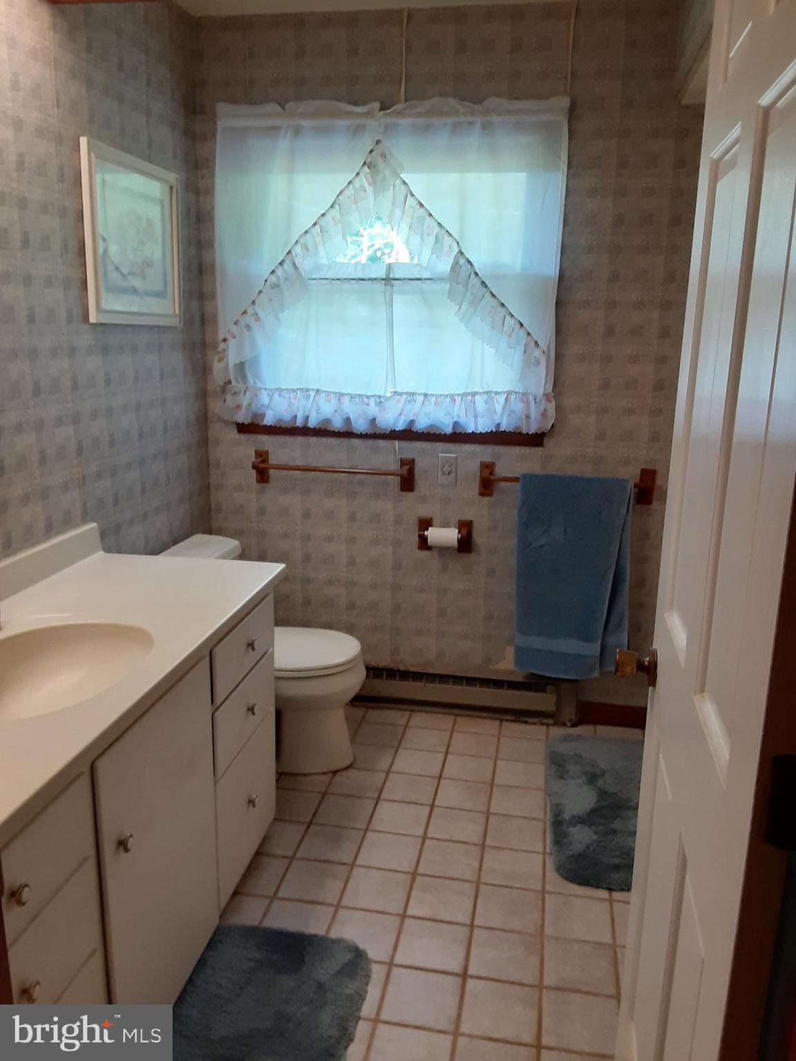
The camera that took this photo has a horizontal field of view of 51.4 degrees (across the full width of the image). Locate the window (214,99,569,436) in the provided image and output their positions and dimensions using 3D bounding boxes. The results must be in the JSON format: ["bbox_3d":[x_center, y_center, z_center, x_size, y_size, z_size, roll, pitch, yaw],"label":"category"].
[{"bbox_3d":[-0.059,-0.881,2.834,1.203,1.060,0.100,4,14,10],"label":"window"}]

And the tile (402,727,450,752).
[{"bbox_3d":[0.100,0.739,2.899,0.156,0.010,0.156,3,13,10],"label":"tile"}]

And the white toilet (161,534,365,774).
[{"bbox_3d":[-0.448,0.431,2.810,0.690,0.695,0.500,4,13,10],"label":"white toilet"}]

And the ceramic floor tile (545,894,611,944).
[{"bbox_3d":[0.452,0.978,2.086,0.162,0.010,0.162,4,13,10],"label":"ceramic floor tile"}]

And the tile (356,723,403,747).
[{"bbox_3d":[-0.066,0.752,3.023,0.162,0.010,0.162,4,13,10],"label":"tile"}]

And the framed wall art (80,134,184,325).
[{"bbox_3d":[-0.793,-0.875,2.529,0.021,0.478,0.562,3,13,10],"label":"framed wall art"}]

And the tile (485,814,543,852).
[{"bbox_3d":[0.338,0.875,2.392,0.158,0.010,0.158,3,13,10],"label":"tile"}]

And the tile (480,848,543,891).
[{"bbox_3d":[0.308,0.912,2.232,0.158,0.010,0.158,3,13,10],"label":"tile"}]

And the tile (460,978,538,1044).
[{"bbox_3d":[0.215,1.013,1.740,0.156,0.010,0.156,3,13,10],"label":"tile"}]

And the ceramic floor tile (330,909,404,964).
[{"bbox_3d":[-0.084,1.000,2.043,0.163,0.010,0.157,4,14,10],"label":"ceramic floor tile"}]

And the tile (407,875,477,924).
[{"bbox_3d":[0.113,0.939,2.101,0.158,0.010,0.158,3,13,10],"label":"tile"}]

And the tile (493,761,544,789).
[{"bbox_3d":[0.396,0.795,2.684,0.156,0.010,0.156,3,13,10],"label":"tile"}]

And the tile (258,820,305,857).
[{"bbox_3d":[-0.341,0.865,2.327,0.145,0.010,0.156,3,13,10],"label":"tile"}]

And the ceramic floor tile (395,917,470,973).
[{"bbox_3d":[0.082,0.967,1.926,0.156,0.010,0.156,3,13,10],"label":"ceramic floor tile"}]

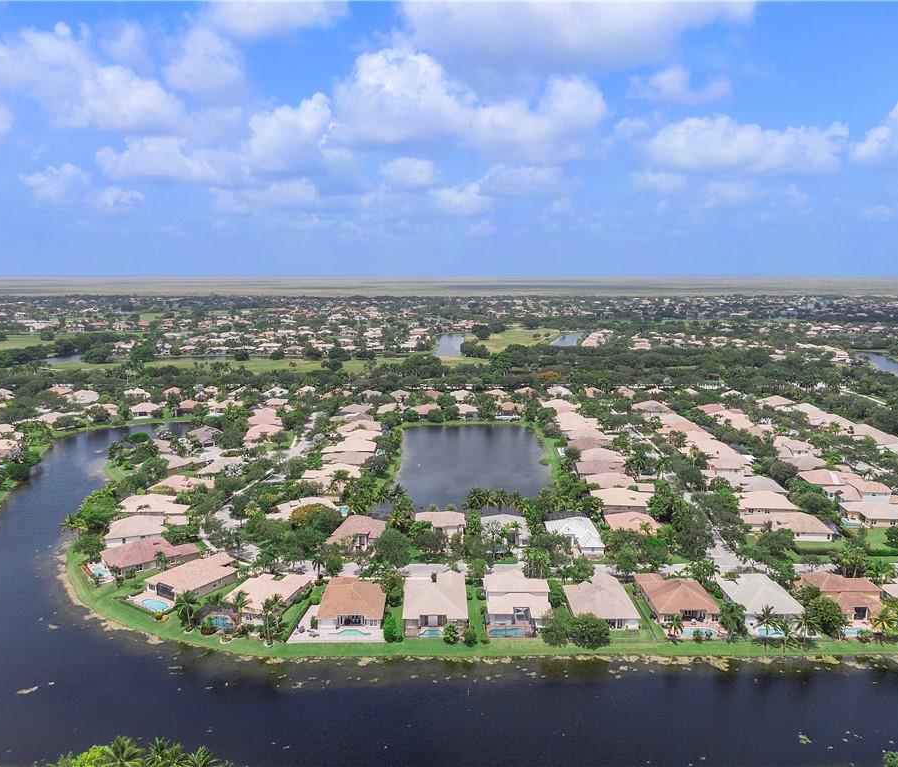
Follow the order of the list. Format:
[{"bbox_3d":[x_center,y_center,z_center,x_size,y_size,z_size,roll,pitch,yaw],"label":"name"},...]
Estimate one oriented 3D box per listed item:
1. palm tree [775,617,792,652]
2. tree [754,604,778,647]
[{"bbox_3d":[72.820,54.630,153.450,4.000,7.610,4.000,0,9,0],"label":"palm tree"},{"bbox_3d":[69.360,53.510,154.540,5.400,9.500,5.400,0,9,0],"label":"tree"}]

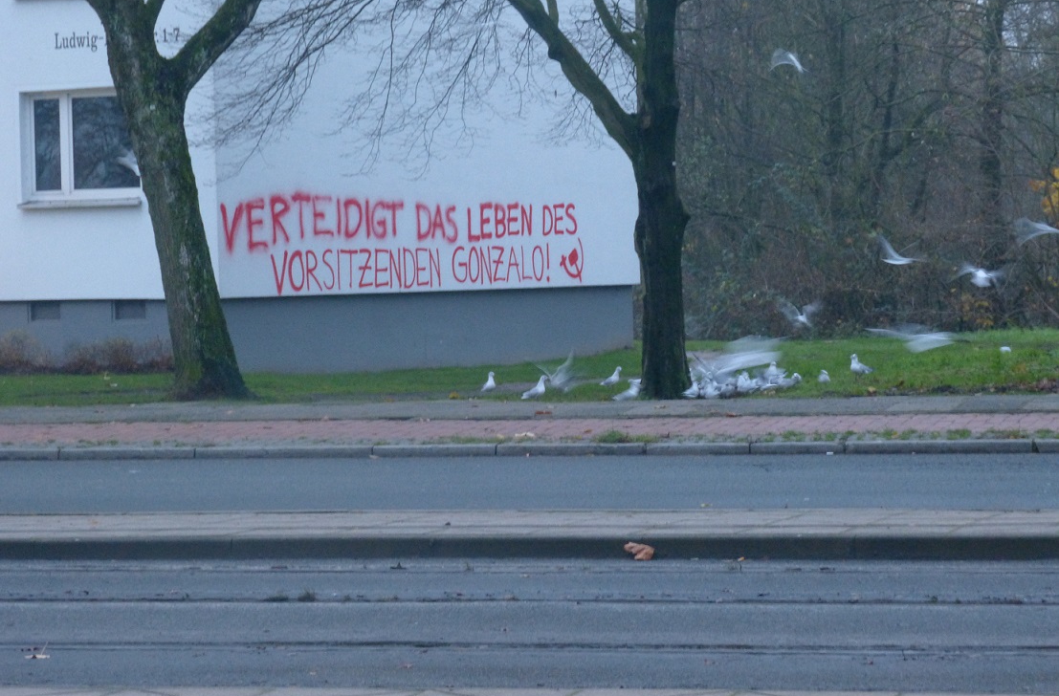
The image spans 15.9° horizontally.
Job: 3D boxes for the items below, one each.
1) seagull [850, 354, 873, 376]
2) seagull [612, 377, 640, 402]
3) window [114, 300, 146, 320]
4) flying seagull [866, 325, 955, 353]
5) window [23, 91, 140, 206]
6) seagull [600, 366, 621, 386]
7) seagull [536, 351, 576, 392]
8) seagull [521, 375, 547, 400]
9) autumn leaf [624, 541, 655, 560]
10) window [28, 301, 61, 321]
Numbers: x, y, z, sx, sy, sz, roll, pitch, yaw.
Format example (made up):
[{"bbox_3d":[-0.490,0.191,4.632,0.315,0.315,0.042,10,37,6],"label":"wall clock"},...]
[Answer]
[{"bbox_3d":[3.549,0.189,40.500,0.310,0.260,0.140,-2,2,-24],"label":"seagull"},{"bbox_3d":[1.026,0.438,39.900,0.310,0.240,0.180,-1,2,6],"label":"seagull"},{"bbox_3d":[-5.083,-0.486,48.447,0.516,0.250,0.100,0,2,33],"label":"window"},{"bbox_3d":[4.116,-0.103,41.000,0.900,0.300,0.420,0,2,37],"label":"flying seagull"},{"bbox_3d":[-5.697,-2.605,48.746,2.019,1.393,0.200,0,2,33],"label":"window"},{"bbox_3d":[0.888,0.319,41.200,0.290,0.240,0.130,-2,2,-9],"label":"seagull"},{"bbox_3d":[0.288,0.257,40.800,0.340,0.420,0.520,-2,2,-35],"label":"seagull"},{"bbox_3d":[0.053,0.417,40.000,0.310,0.260,0.135,-1,2,6],"label":"seagull"},{"bbox_3d":[0.605,1.117,20.870,0.170,0.105,0.080,-2,2,-12],"label":"autumn leaf"},{"bbox_3d":[-6.258,-0.488,49.210,0.492,0.254,0.100,0,2,33],"label":"window"}]

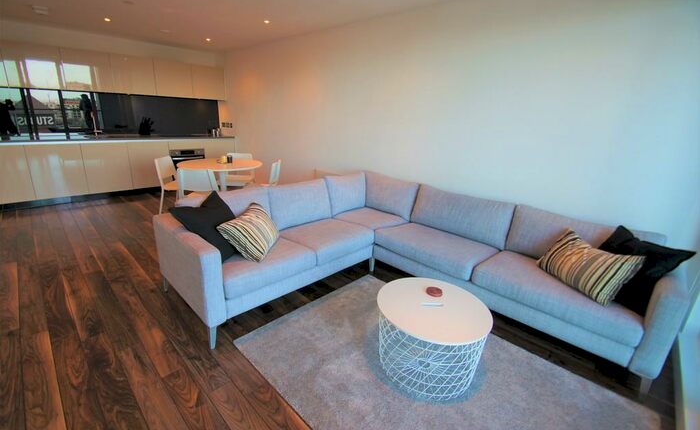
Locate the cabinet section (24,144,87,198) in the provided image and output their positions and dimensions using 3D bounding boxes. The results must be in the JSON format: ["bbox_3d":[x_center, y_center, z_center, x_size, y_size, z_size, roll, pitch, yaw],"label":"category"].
[{"bbox_3d":[-4.280,-0.685,4.262,0.580,0.733,0.600,20,24,39],"label":"cabinet section"}]

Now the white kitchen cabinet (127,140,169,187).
[{"bbox_3d":[-3.676,-0.956,5.336,0.580,0.760,0.600,19,24,39],"label":"white kitchen cabinet"}]

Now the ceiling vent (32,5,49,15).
[{"bbox_3d":[-3.700,-2.454,3.493,0.278,0.033,0.131,19,23,39],"label":"ceiling vent"}]

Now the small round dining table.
[{"bbox_3d":[-1.764,-0.327,4.052,1.050,0.740,1.050,3,19,-1],"label":"small round dining table"}]

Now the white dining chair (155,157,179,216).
[{"bbox_3d":[-2.307,-0.388,4.064,0.490,0.790,0.440,2,19,-4],"label":"white dining chair"}]

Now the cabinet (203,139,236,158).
[{"bbox_3d":[-2.844,-1.200,6.197,0.580,0.780,0.620,19,24,39],"label":"cabinet"}]

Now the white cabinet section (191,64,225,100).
[{"bbox_3d":[-2.740,-2.488,5.518,0.350,0.560,0.590,20,24,39],"label":"white cabinet section"}]

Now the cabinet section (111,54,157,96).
[{"bbox_3d":[-3.529,-2.249,4.713,0.350,0.560,0.600,20,24,39],"label":"cabinet section"}]

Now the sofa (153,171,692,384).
[{"bbox_3d":[0.406,0.388,2.209,2.970,0.790,2.490,19,24,39],"label":"sofa"}]

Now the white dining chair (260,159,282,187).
[{"bbox_3d":[-1.267,-0.384,4.223,0.490,0.790,0.440,4,19,1],"label":"white dining chair"}]

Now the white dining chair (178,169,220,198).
[{"bbox_3d":[-1.788,-0.198,3.587,0.440,0.790,0.490,0,19,-11],"label":"white dining chair"}]

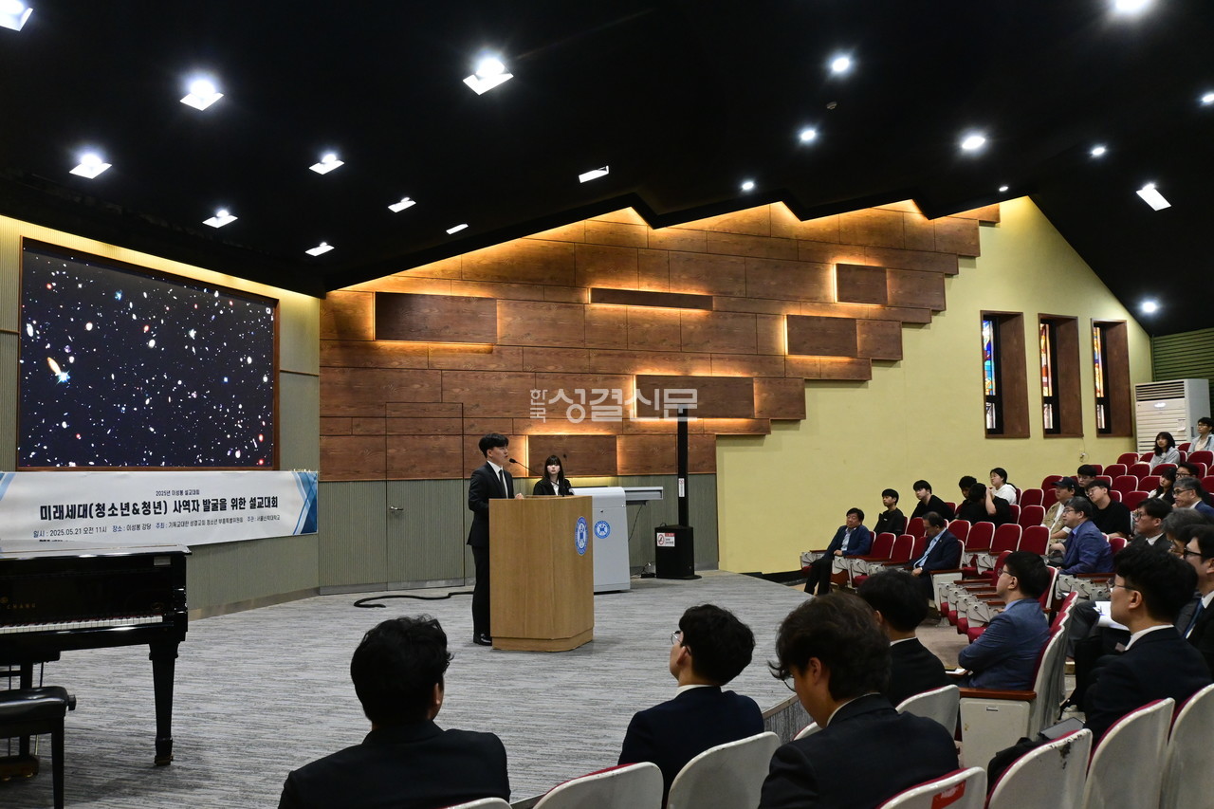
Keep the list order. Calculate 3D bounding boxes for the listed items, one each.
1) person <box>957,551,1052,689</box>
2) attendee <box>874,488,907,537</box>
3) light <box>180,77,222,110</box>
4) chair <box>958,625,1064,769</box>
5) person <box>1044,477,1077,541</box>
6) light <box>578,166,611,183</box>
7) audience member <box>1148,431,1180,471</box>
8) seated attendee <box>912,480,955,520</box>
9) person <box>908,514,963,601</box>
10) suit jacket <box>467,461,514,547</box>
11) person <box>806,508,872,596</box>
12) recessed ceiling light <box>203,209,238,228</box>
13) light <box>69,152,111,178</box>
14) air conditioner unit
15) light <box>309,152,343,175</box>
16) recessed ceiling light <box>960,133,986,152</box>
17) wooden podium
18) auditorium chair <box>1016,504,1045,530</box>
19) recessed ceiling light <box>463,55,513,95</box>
[{"bbox_3d":[2.035,1.457,5.684,0.780,1.312,0.520,-3,-4,25],"label":"person"},{"bbox_3d":[3.692,1.767,14.006,0.820,1.260,0.500,0,-4,-14],"label":"attendee"},{"bbox_3d":[-3.294,-2.521,8.465,0.245,0.100,0.245,-27,-11,16],"label":"light"},{"bbox_3d":[2.174,1.633,5.608,0.640,0.945,0.560,-3,-4,25],"label":"chair"},{"bbox_3d":[5.092,1.524,12.279,0.800,1.300,0.520,-1,-4,-8],"label":"person"},{"bbox_3d":[-0.174,-2.862,12.824,0.370,0.100,0.370,-20,-4,1],"label":"light"},{"bbox_3d":[7.842,1.009,15.031,0.780,1.260,0.470,0,-4,-17],"label":"audience member"},{"bbox_3d":[4.386,1.662,14.407,0.850,1.230,0.520,0,-4,-14],"label":"seated attendee"},{"bbox_3d":[3.228,1.687,10.455,0.700,1.140,0.530,0,-4,-14],"label":"person"},{"bbox_3d":[-0.963,0.829,8.660,0.340,0.730,0.480,-3,-4,20],"label":"suit jacket"},{"bbox_3d":[2.922,1.896,12.908,0.820,1.210,0.540,0,-4,-18],"label":"person"},{"bbox_3d":[-4.238,-2.038,11.444,0.250,0.080,0.250,-25,-11,16],"label":"recessed ceiling light"},{"bbox_3d":[-4.423,-2.038,8.946,0.240,0.080,0.240,-29,-12,16],"label":"light"},{"bbox_3d":[9.953,0.545,18.348,0.520,1.850,1.000,1,-4,-25],"label":"air conditioner unit"},{"bbox_3d":[-2.830,-2.427,10.539,0.240,0.080,0.240,-29,-12,16],"label":"light"},{"bbox_3d":[4.670,-3.392,13.354,0.350,0.100,0.350,-15,-4,1],"label":"recessed ceiling light"},{"bbox_3d":[-0.512,1.395,8.757,0.660,1.220,0.780,-2,-4,19],"label":"wooden podium"},{"bbox_3d":[5.133,1.747,12.976,0.580,0.945,0.550,0,-4,-10],"label":"auditorium chair"},{"bbox_3d":[-1.126,-3.087,9.765,0.375,0.100,0.375,-25,-10,13],"label":"recessed ceiling light"}]

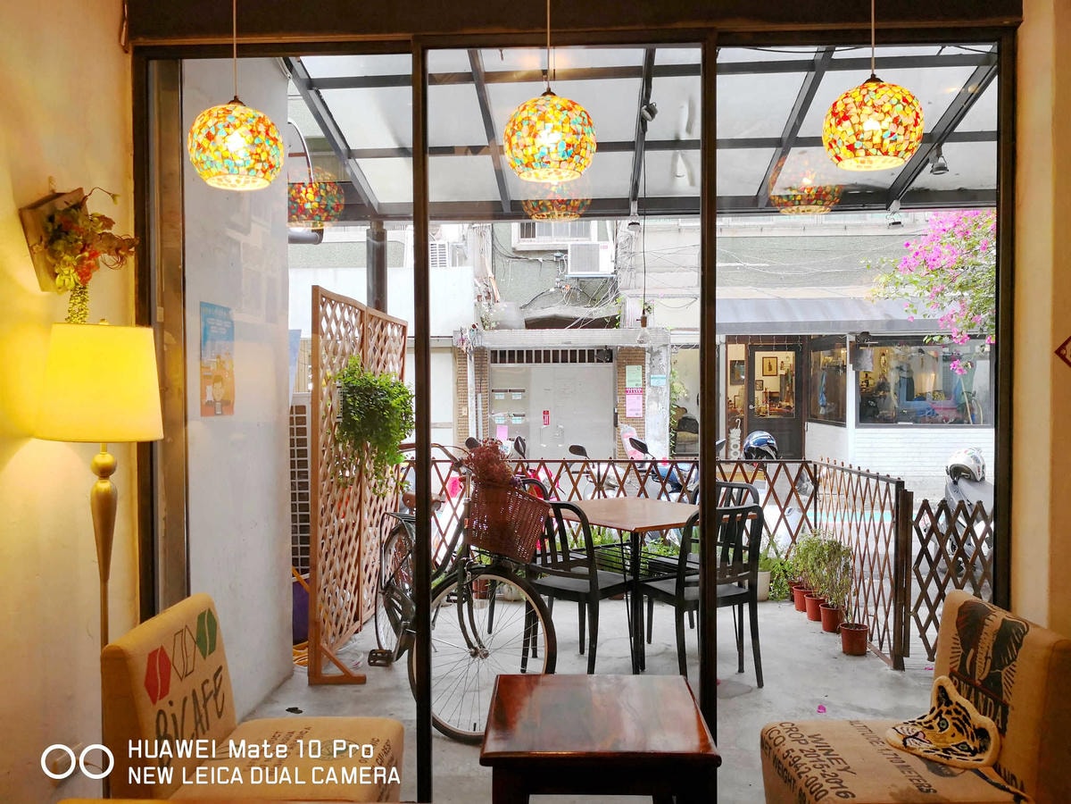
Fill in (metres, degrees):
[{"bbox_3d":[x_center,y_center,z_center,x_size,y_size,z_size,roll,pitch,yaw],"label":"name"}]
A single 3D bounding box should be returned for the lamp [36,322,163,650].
[{"bbox_3d":[-1.216,0.573,2.350,0.360,1.585,0.360,0,1,-6],"label":"lamp"}]

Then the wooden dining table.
[{"bbox_3d":[0.530,0.944,4.310,0.800,0.740,0.800,-1,2,-37],"label":"wooden dining table"}]

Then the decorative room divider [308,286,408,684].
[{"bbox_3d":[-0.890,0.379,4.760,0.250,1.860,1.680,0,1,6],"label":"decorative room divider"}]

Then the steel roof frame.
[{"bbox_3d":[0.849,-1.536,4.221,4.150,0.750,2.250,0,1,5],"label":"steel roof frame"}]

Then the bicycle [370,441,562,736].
[{"bbox_3d":[-0.480,0.768,3.830,0.580,1.120,1.750,-1,1,-30],"label":"bicycle"}]

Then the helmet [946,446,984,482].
[{"bbox_3d":[3.096,0.432,6.000,0.250,0.250,0.290,1,2,35],"label":"helmet"}]

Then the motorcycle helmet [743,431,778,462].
[{"bbox_3d":[1.726,0.343,6.400,0.250,0.250,0.280,1,1,30],"label":"motorcycle helmet"}]

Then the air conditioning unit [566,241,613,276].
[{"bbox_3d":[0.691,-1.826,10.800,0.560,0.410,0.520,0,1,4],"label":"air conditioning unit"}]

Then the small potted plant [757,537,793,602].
[{"bbox_3d":[1.526,1.071,5.400,0.260,0.430,0.250,0,1,5],"label":"small potted plant"}]

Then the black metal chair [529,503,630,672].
[{"bbox_3d":[0.235,0.889,4.110,0.420,0.860,0.500,1,2,38],"label":"black metal chair"}]

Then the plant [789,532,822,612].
[{"bbox_3d":[1.675,1.050,5.200,0.220,0.480,0.220,0,1,5],"label":"plant"}]

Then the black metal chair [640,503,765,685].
[{"bbox_3d":[0.770,0.889,4.030,0.420,0.860,0.500,-1,1,-22],"label":"black metal chair"}]

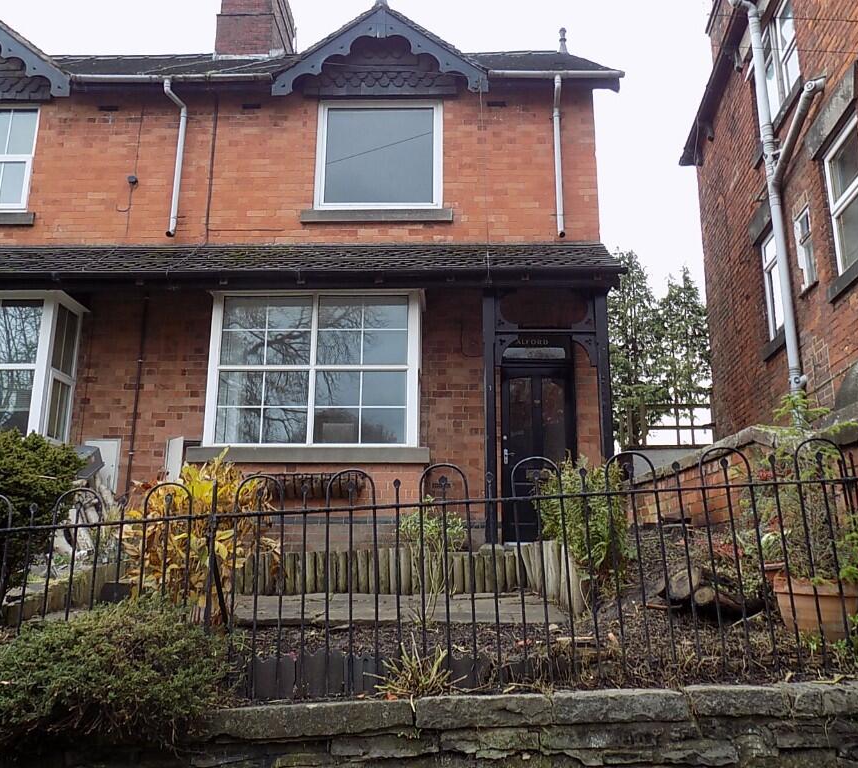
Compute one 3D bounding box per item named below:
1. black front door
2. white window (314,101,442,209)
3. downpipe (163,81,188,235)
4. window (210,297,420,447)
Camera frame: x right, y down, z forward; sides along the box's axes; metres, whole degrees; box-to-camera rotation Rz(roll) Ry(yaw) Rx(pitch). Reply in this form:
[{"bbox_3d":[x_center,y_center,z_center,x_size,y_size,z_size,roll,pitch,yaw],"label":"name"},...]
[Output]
[{"bbox_3d":[1.175,0.735,8.709,0.795,1.965,0.080,0,-14,1],"label":"black front door"},{"bbox_3d":[-0.575,-2.688,9.436,1.481,1.399,0.100,0,-14,1],"label":"white window"},{"bbox_3d":[-3.002,-2.634,9.278,0.262,1.983,0.220,0,-14,1],"label":"downpipe"},{"bbox_3d":[-1.177,-0.145,8.221,2.164,1.625,0.140,0,-14,1],"label":"window"}]

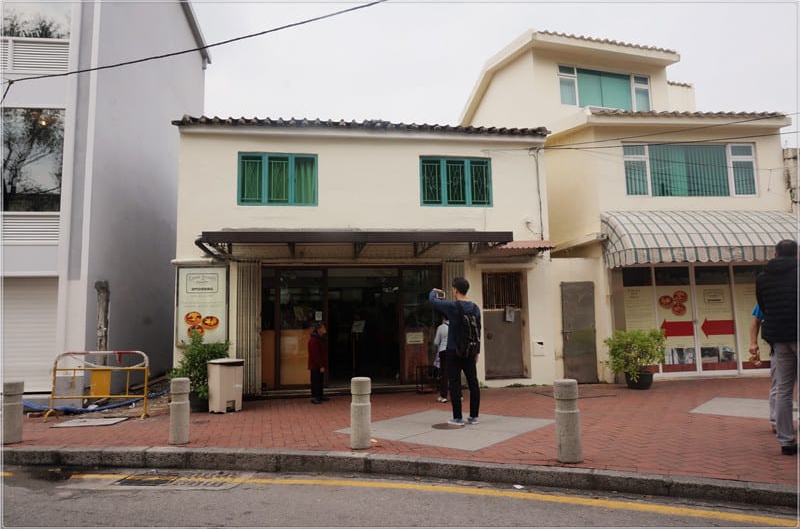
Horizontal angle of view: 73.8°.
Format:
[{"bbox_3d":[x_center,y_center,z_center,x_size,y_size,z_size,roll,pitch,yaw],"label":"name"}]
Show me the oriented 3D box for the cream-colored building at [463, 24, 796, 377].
[{"bbox_3d":[5.445,-1.630,15.022,5.100,8.800,9.000,-1,-7,-7],"label":"cream-colored building"}]

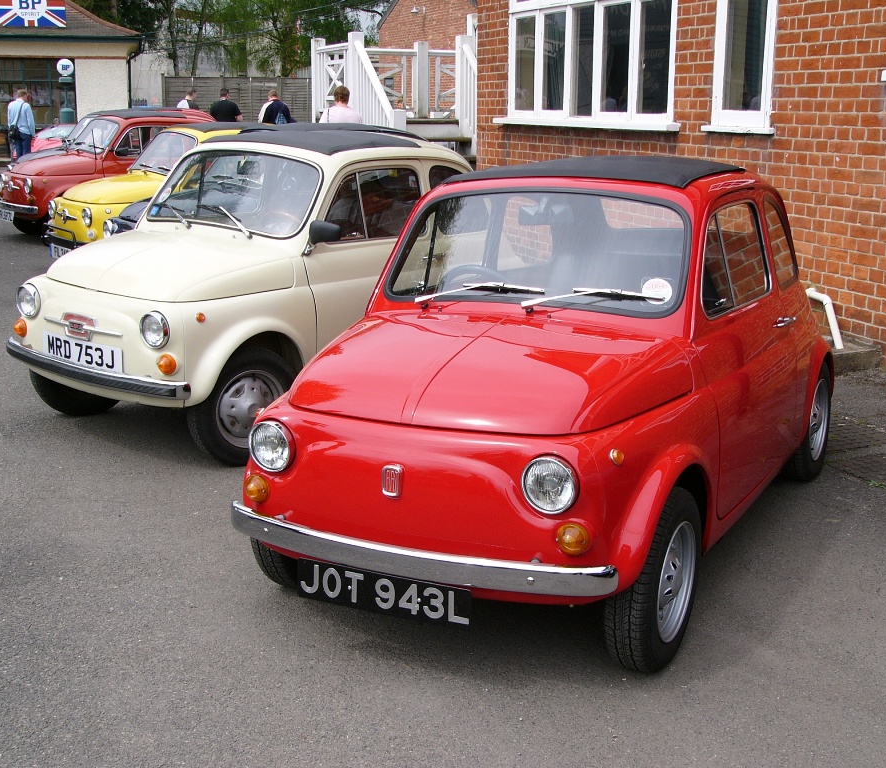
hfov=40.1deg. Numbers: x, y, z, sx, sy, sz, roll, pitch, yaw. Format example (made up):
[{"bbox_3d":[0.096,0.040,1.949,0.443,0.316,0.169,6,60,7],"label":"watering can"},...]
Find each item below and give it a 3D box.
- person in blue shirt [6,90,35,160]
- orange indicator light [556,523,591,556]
[{"bbox_3d":[-8.790,-5.271,25.480,0.550,1.760,0.360,4,14,14],"label":"person in blue shirt"},{"bbox_3d":[0.318,0.377,2.947,0.080,0.080,0.055,6,15,28],"label":"orange indicator light"}]

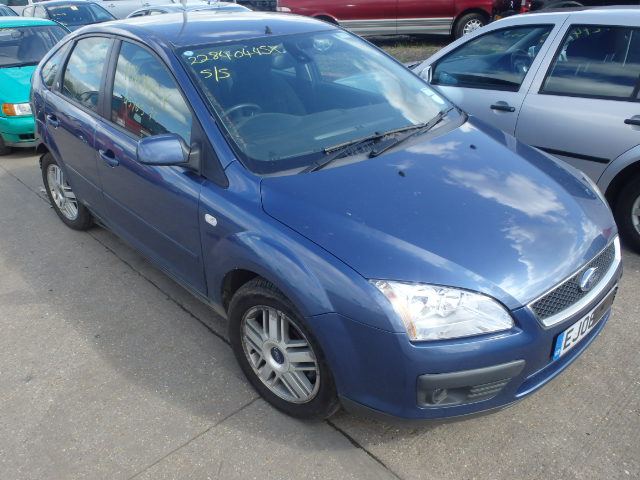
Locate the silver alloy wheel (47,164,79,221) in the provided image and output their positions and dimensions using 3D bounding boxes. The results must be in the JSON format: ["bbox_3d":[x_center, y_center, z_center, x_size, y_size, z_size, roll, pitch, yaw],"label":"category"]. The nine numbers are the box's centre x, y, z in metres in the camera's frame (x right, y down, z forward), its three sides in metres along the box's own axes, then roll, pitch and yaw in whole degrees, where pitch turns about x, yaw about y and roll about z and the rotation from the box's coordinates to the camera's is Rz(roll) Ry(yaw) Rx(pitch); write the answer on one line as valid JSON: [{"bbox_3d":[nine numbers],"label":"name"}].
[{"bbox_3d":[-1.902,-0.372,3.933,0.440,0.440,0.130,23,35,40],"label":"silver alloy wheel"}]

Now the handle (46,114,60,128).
[{"bbox_3d":[-1.764,-0.784,3.426,0.055,0.050,0.210,-22,33,-36],"label":"handle"}]

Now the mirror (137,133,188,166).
[{"bbox_3d":[-0.685,-0.394,2.252,0.240,0.155,0.125,-22,33,-36],"label":"mirror"}]

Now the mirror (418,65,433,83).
[{"bbox_3d":[0.842,-1.324,4.154,0.120,0.155,0.200,18,32,34],"label":"mirror"}]

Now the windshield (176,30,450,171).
[{"bbox_3d":[0.018,-0.779,2.692,1.420,0.180,1.049,-22,59,-36],"label":"windshield"}]

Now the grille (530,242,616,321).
[{"bbox_3d":[1.004,0.175,1.950,0.780,0.155,0.120,-22,33,-36],"label":"grille"}]

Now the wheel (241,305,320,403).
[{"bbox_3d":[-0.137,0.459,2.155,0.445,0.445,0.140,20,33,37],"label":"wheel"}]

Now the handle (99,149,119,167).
[{"bbox_3d":[-1.155,-0.452,2.835,0.055,0.050,0.210,-22,33,-36],"label":"handle"}]

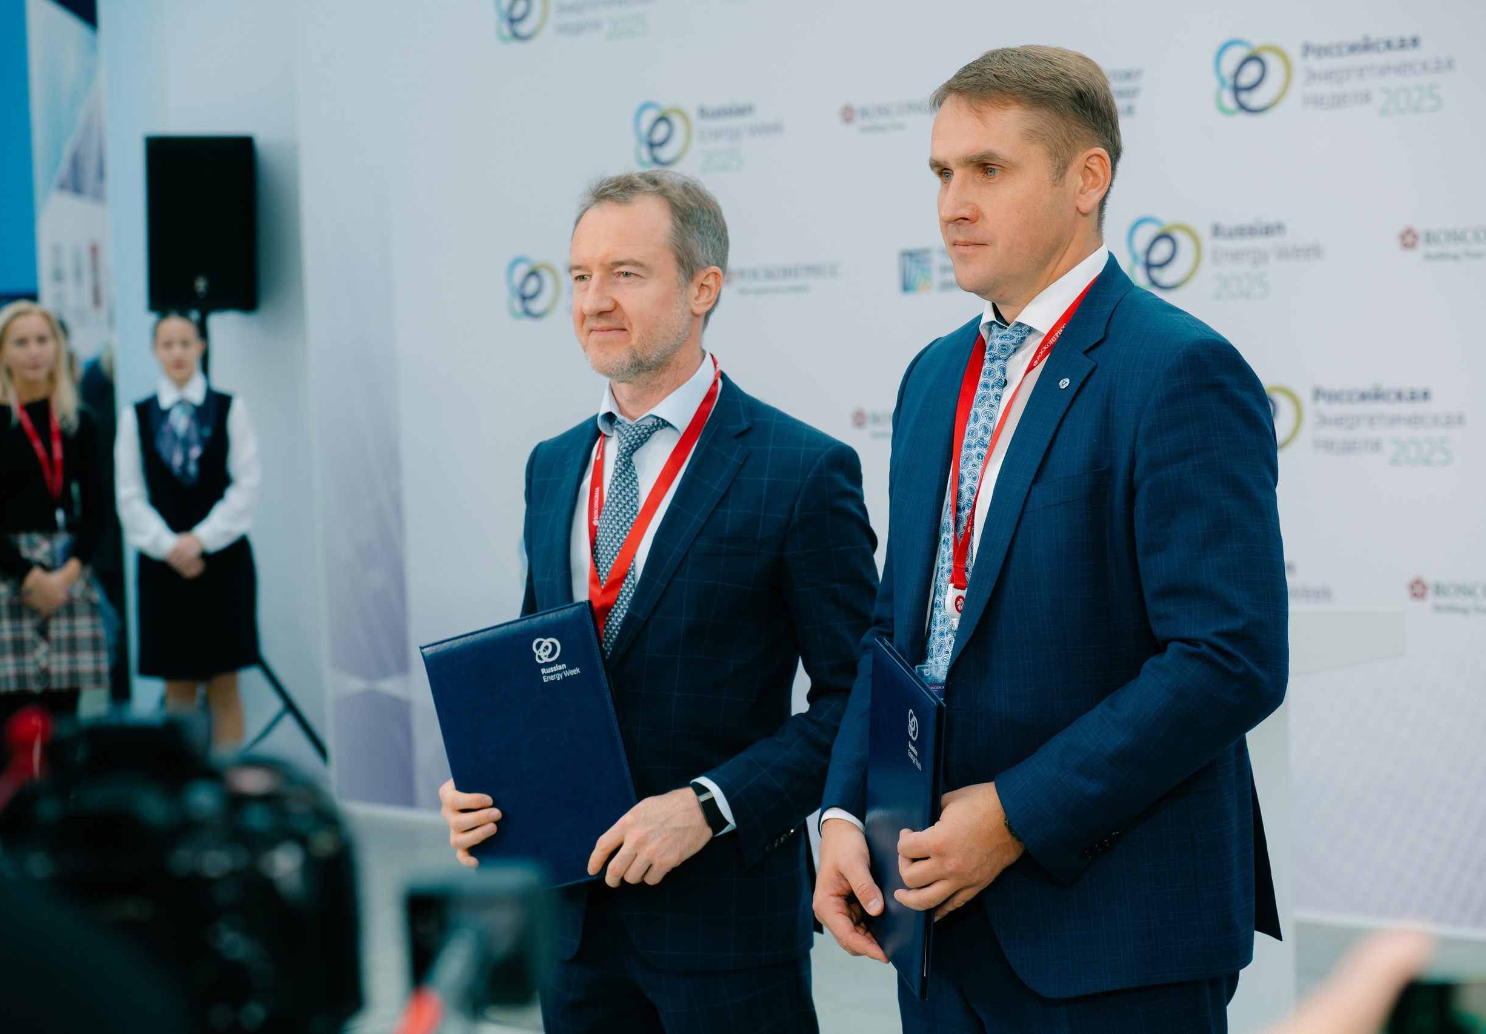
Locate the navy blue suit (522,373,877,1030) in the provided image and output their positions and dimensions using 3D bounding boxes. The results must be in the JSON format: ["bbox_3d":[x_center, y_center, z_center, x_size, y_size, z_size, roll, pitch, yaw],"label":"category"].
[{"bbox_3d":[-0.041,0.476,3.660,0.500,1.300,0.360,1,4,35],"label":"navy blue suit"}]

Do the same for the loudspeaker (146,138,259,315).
[{"bbox_3d":[-1.902,-1.030,10.600,0.380,0.610,0.360,-1,4,-7],"label":"loudspeaker"}]

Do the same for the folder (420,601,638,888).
[{"bbox_3d":[-0.236,0.275,3.482,0.218,0.308,0.018,-16,-4,20],"label":"folder"}]

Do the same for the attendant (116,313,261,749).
[{"bbox_3d":[-1.718,0.197,9.452,0.470,1.670,0.310,-3,4,-16],"label":"attendant"}]

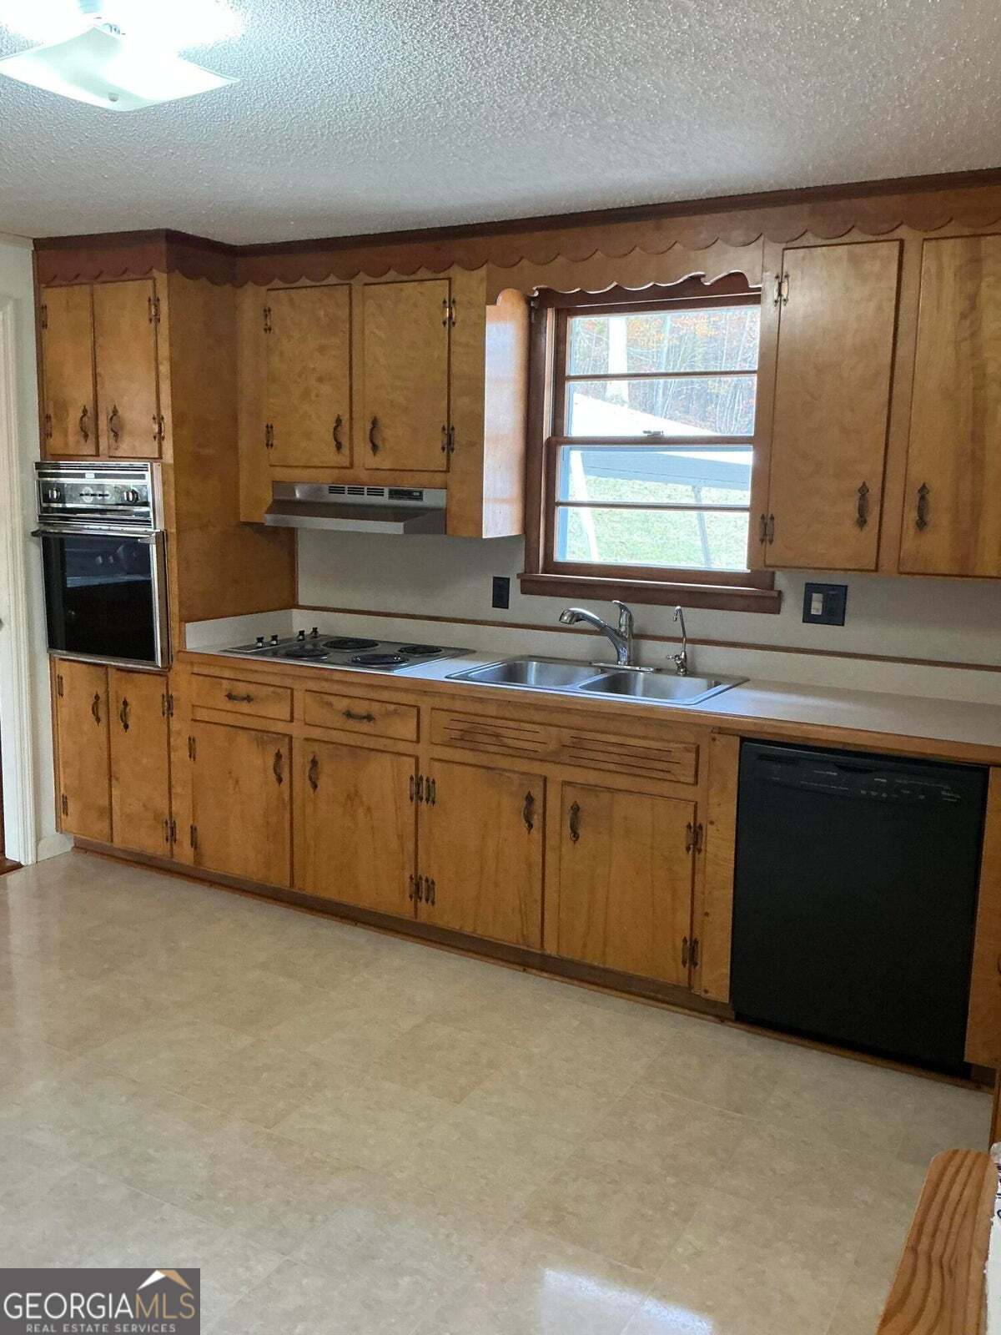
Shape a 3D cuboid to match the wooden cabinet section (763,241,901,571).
[{"bbox_3d":[0.995,-0.739,3.160,0.329,0.902,0.331,6,10,29],"label":"wooden cabinet section"}]

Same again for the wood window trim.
[{"bbox_3d":[0.506,-0.745,3.580,0.931,1.057,0.120,6,11,28],"label":"wood window trim"}]

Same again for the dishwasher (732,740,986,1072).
[{"bbox_3d":[1.053,0.593,3.100,0.615,0.835,0.610,6,11,28],"label":"dishwasher"}]

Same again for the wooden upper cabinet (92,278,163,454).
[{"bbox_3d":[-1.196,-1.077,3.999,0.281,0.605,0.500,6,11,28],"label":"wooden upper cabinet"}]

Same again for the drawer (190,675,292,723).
[{"bbox_3d":[-0.797,0.072,3.963,0.460,0.124,0.490,6,11,28],"label":"drawer"}]

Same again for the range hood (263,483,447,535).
[{"bbox_3d":[-0.475,-0.576,3.877,0.752,0.160,0.440,6,11,28],"label":"range hood"}]

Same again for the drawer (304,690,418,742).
[{"bbox_3d":[-0.351,0.124,3.726,0.457,0.122,0.490,6,11,28],"label":"drawer"}]

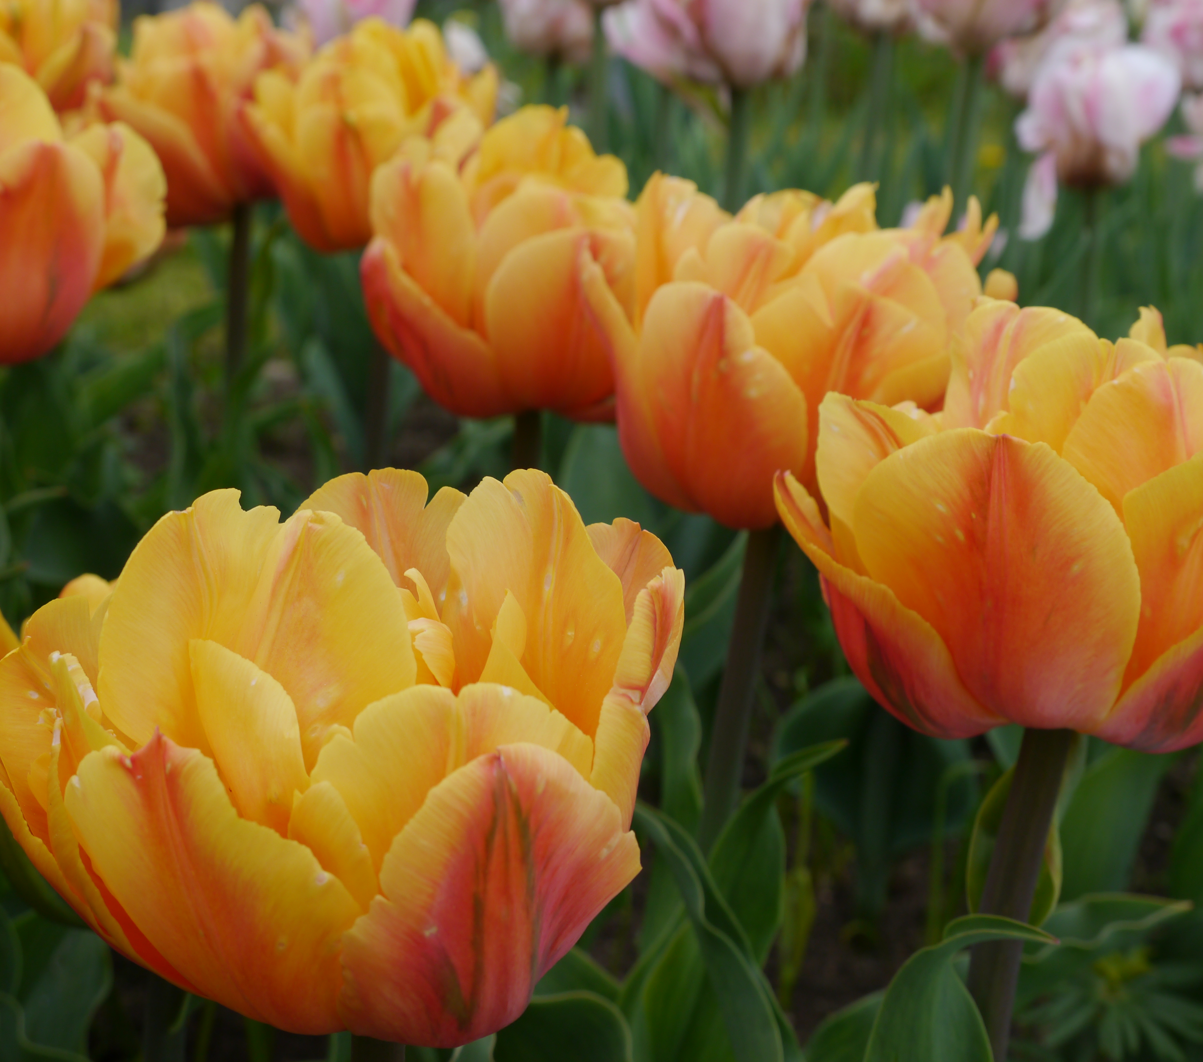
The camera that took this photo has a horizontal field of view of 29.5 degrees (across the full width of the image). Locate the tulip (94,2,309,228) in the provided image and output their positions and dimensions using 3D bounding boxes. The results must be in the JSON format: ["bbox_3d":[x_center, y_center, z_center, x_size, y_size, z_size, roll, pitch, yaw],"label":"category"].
[{"bbox_3d":[-0.136,-0.142,0.780,0.074,0.074,0.073,0,17,0],"label":"tulip"}]

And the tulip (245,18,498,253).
[{"bbox_3d":[-0.070,-0.121,0.700,0.077,0.071,0.075,0,17,0],"label":"tulip"}]

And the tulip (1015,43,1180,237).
[{"bbox_3d":[0.239,-0.187,1.100,0.078,0.088,0.070,0,17,0],"label":"tulip"}]

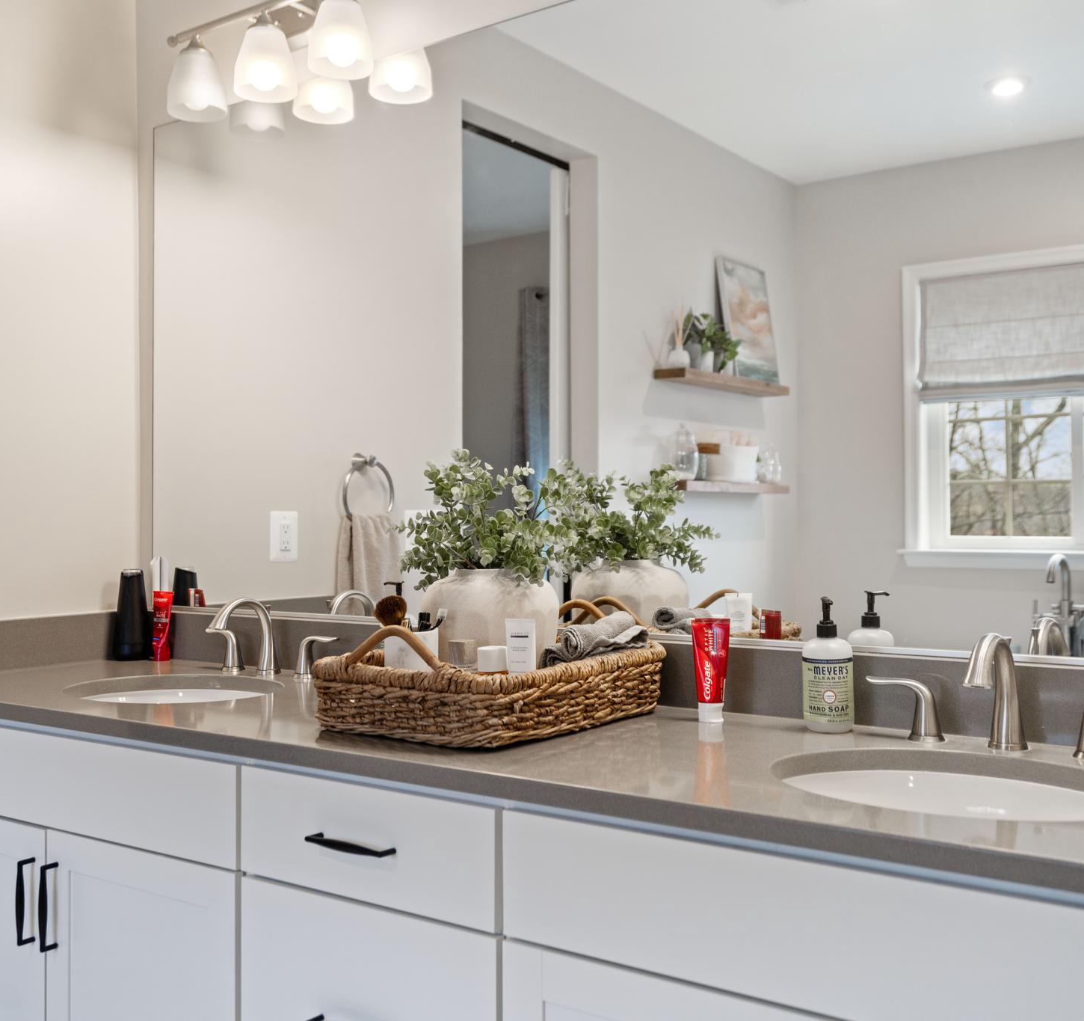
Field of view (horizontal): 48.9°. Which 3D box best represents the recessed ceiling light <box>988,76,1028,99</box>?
[{"bbox_3d":[1.696,-1.540,4.330,0.170,0.030,0.170,-1,0,35],"label":"recessed ceiling light"}]

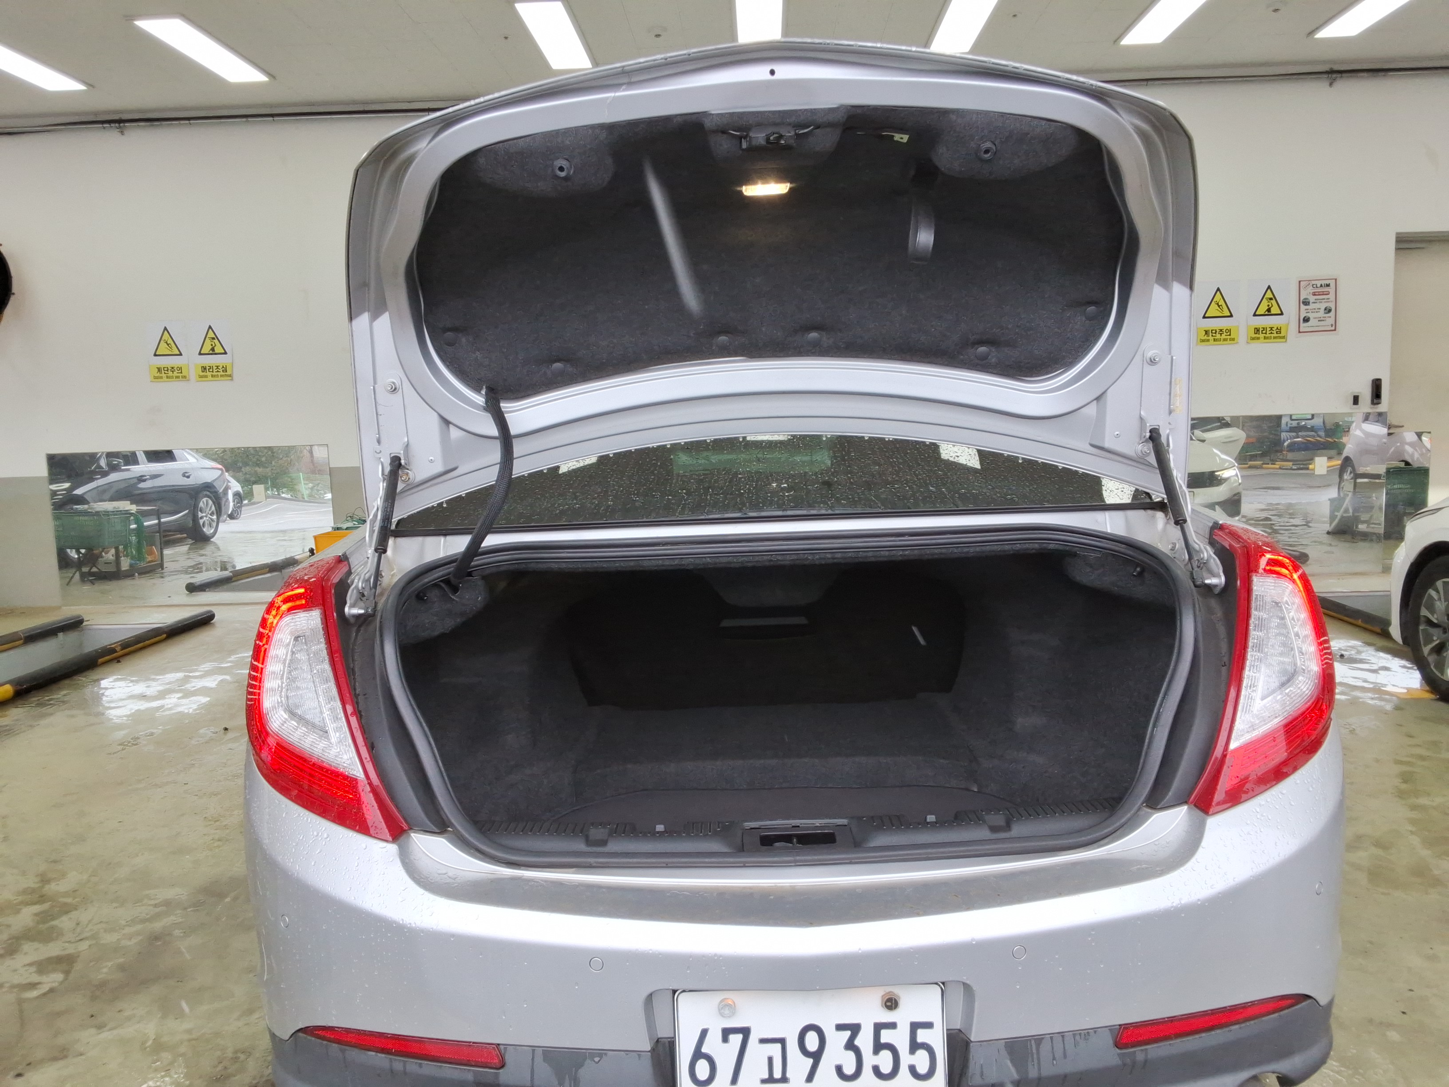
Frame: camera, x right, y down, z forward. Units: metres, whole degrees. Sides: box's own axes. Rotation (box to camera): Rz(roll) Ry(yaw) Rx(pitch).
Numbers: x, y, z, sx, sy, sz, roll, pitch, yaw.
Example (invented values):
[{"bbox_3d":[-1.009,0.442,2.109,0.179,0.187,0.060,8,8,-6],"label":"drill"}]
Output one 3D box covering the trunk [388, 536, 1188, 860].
[{"bbox_3d":[0.105,0.238,2.178,1.260,0.540,1.140,-2,6,1],"label":"trunk"}]

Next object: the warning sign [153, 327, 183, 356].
[{"bbox_3d":[-4.034,-1.463,8.499,0.210,0.215,0.010,-2,6,2],"label":"warning sign"}]

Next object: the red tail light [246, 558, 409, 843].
[{"bbox_3d":[-0.615,0.216,1.839,0.340,0.370,0.450,-2,6,1],"label":"red tail light"}]

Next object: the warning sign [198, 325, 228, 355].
[{"bbox_3d":[-3.703,-1.468,8.486,0.210,0.215,0.010,-2,6,2],"label":"warning sign"}]

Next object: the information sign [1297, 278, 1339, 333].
[{"bbox_3d":[4.136,-1.649,8.168,0.275,0.380,0.010,-2,6,2],"label":"information sign"}]

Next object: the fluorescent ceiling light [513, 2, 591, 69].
[{"bbox_3d":[-1.008,-3.070,7.081,0.280,0.060,1.220,-2,6,2],"label":"fluorescent ceiling light"}]

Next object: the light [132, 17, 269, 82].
[{"bbox_3d":[-3.151,-3.012,7.159,0.280,0.060,1.220,-2,6,2],"label":"light"}]

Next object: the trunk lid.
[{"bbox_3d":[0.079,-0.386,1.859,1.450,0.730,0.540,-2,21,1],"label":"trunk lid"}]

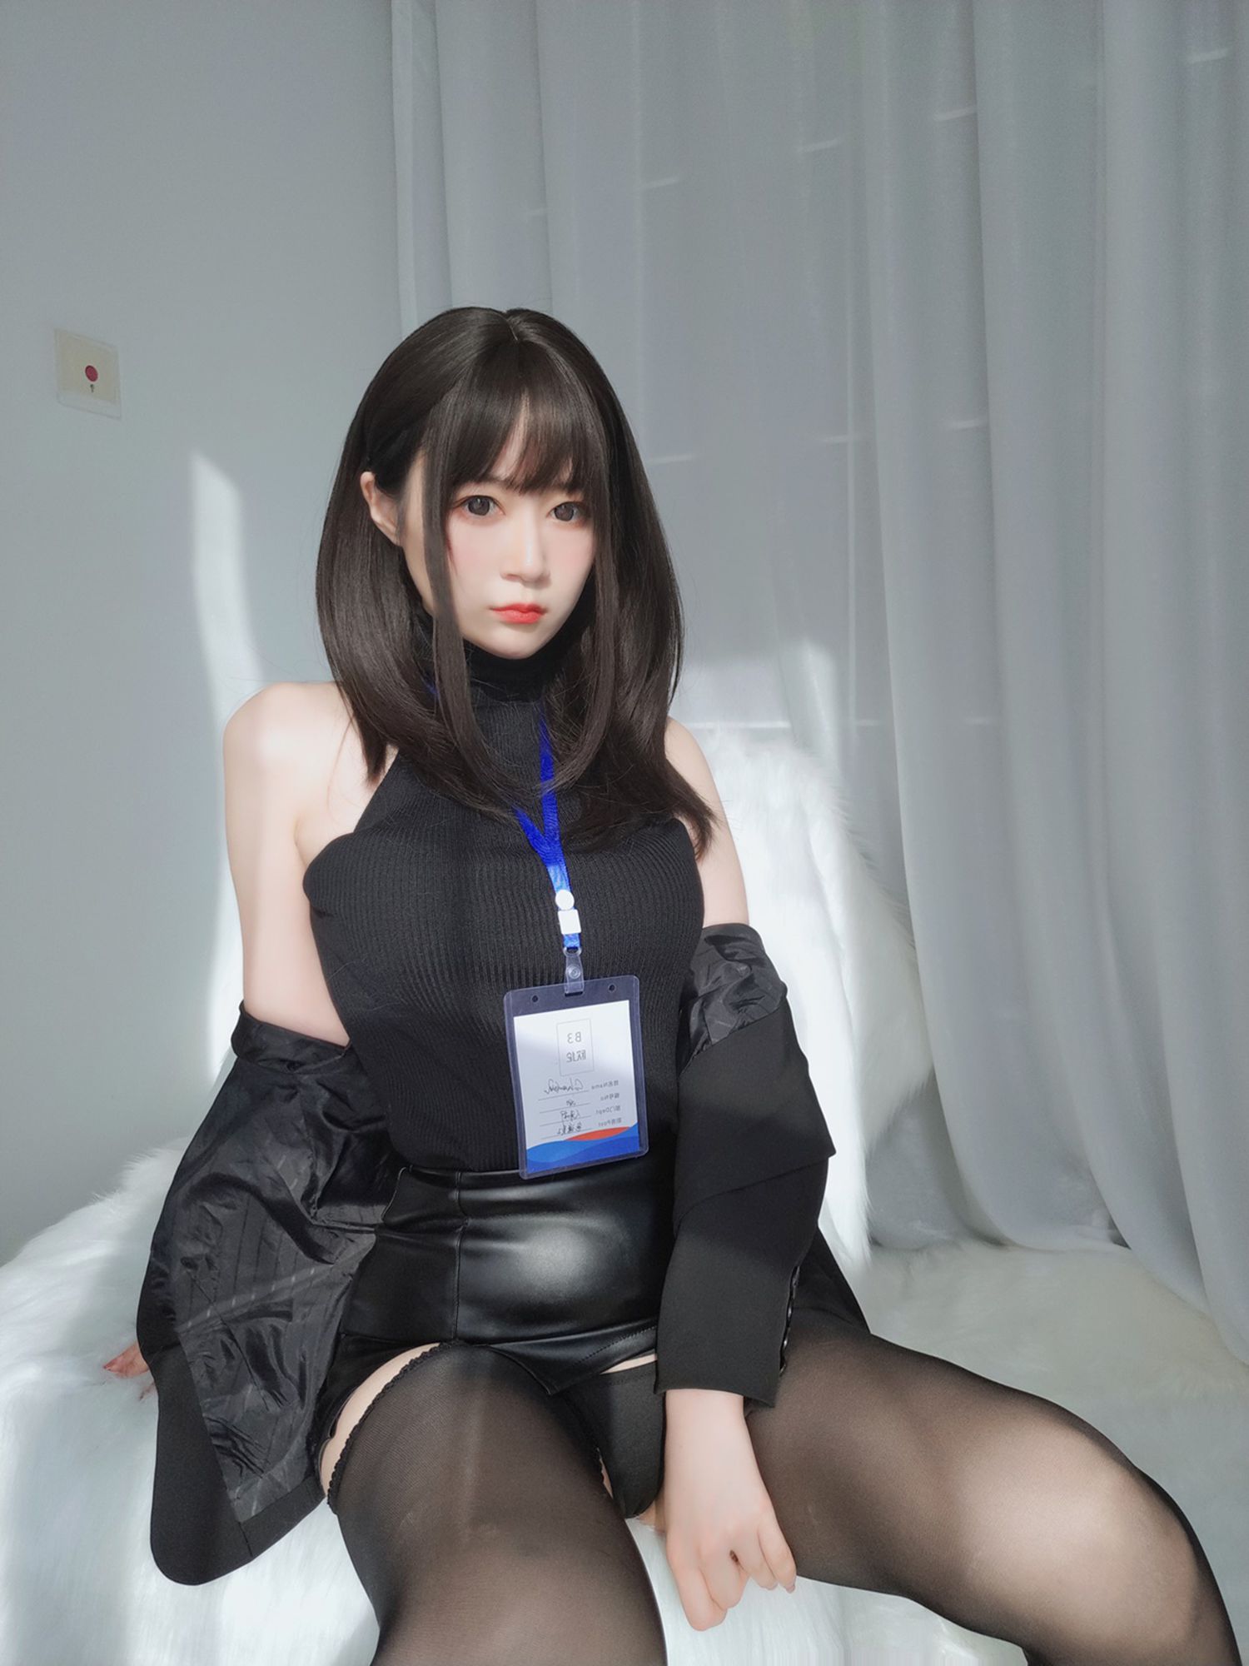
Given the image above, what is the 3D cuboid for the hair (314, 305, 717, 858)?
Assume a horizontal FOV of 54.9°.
[{"bbox_3d":[-0.082,-0.181,0.880,0.265,0.390,0.245,-4,7,-24],"label":"hair"}]

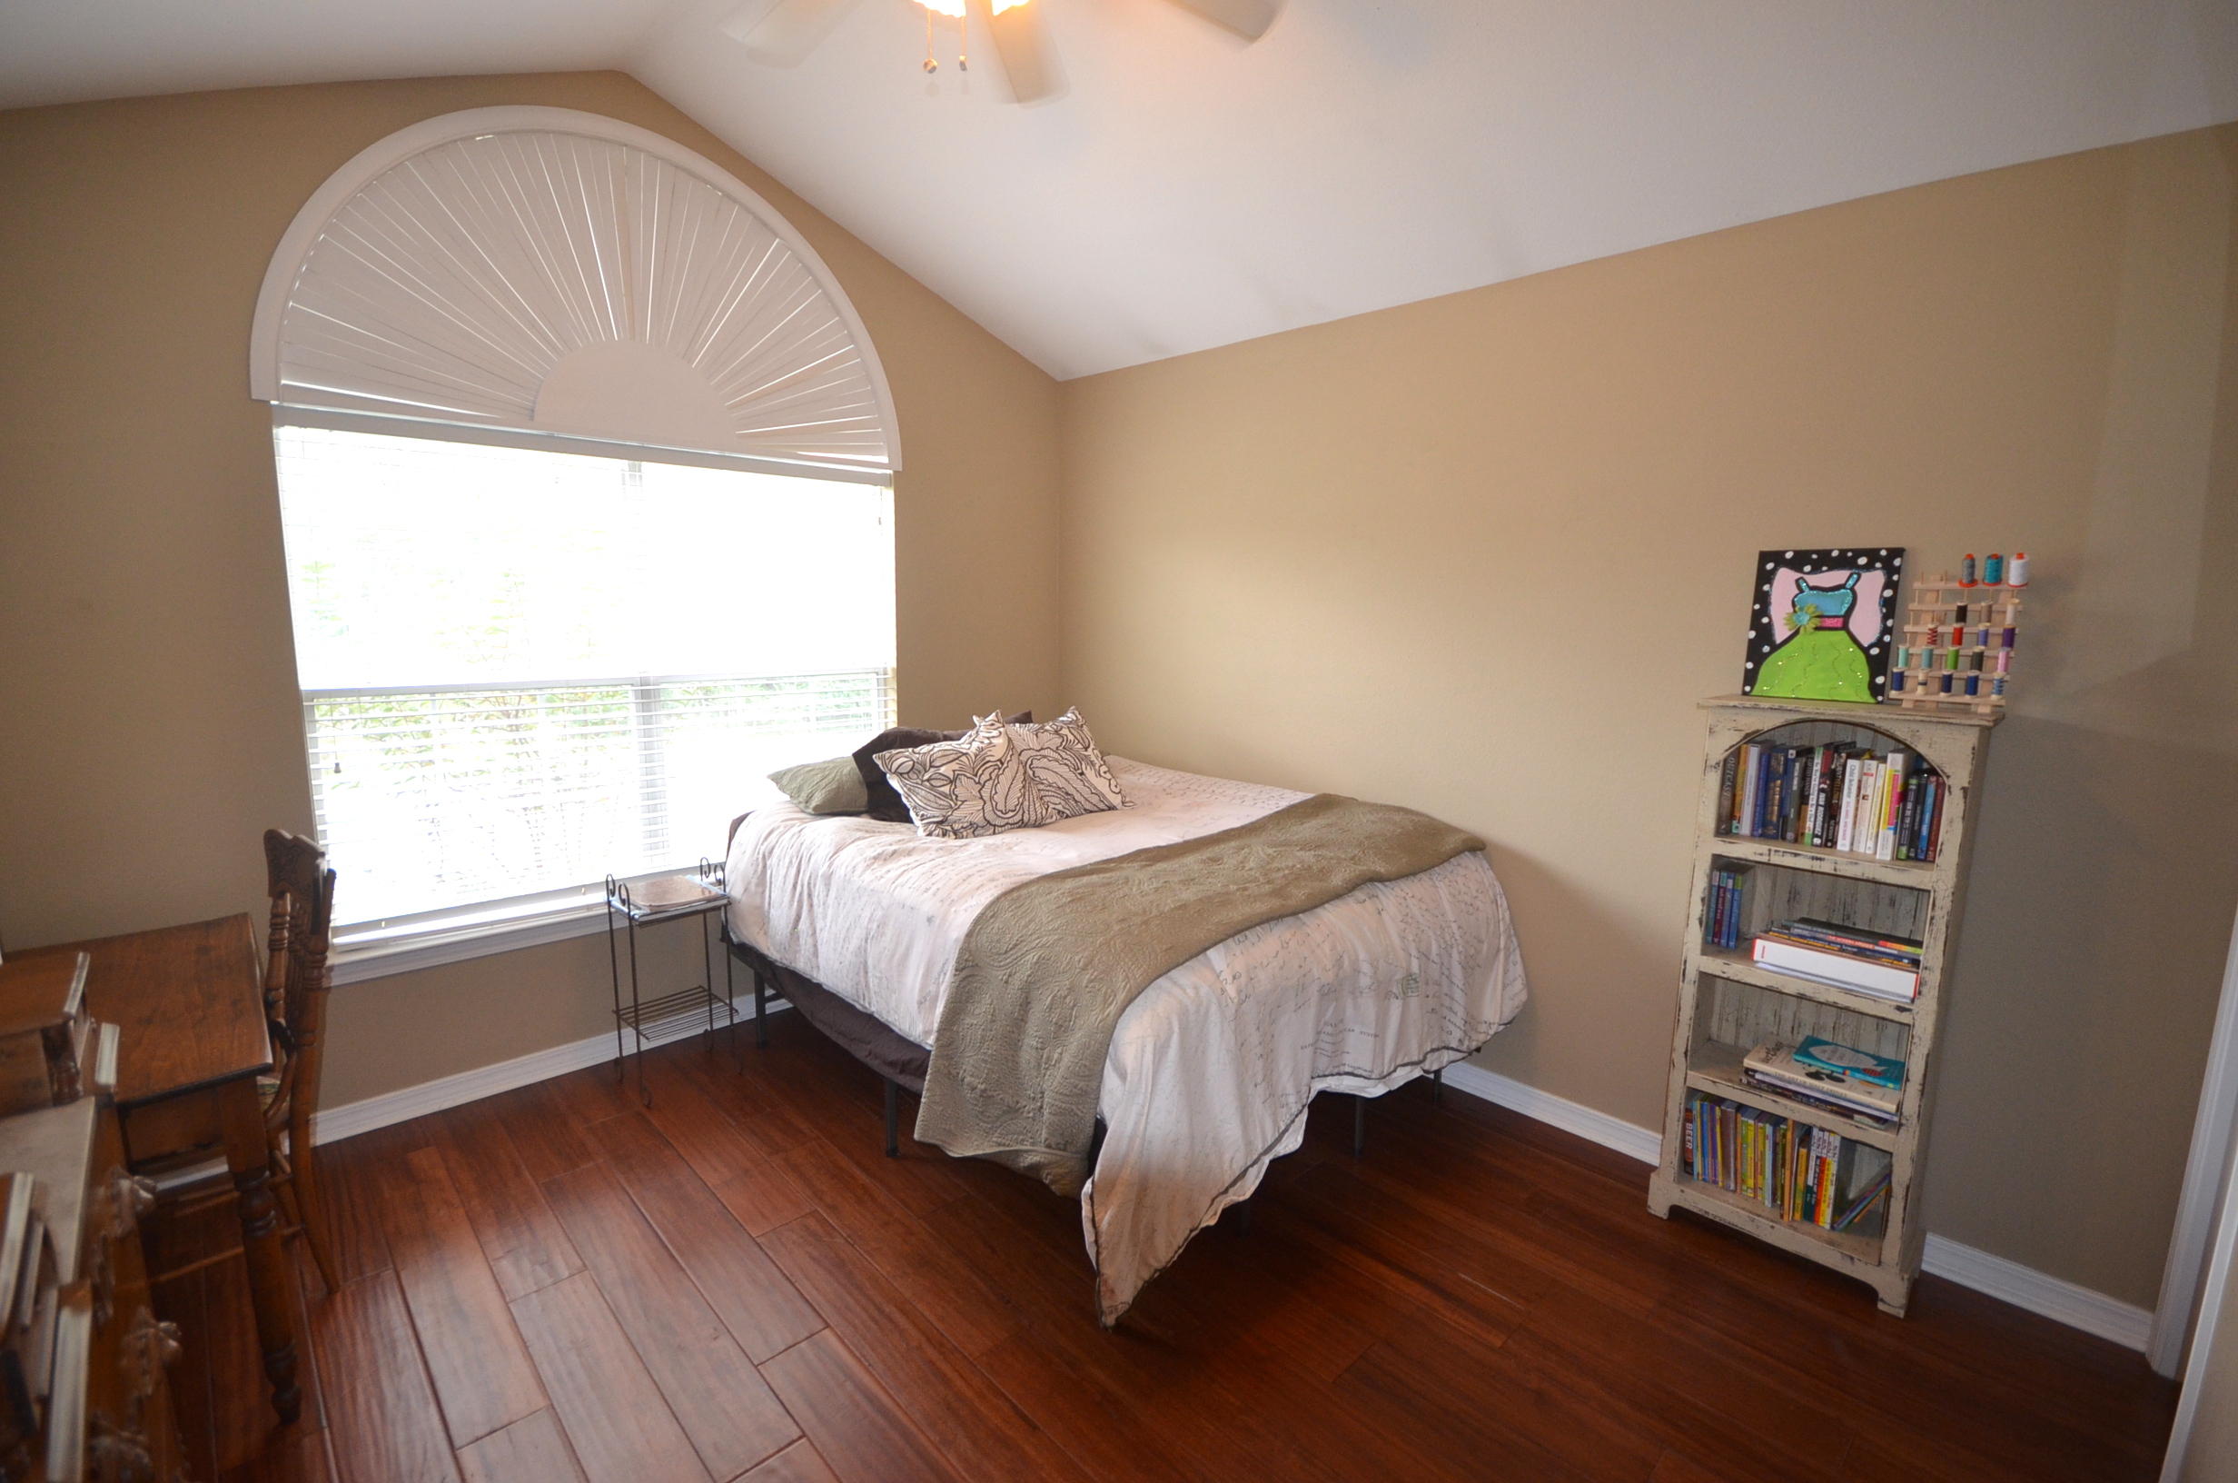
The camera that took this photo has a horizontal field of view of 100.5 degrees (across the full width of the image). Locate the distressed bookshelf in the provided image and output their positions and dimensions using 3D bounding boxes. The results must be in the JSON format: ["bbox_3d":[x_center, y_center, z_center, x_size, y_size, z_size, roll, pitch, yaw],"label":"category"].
[{"bbox_3d":[1.663,0.593,2.260,0.536,1.364,0.210,9,12,44],"label":"distressed bookshelf"}]

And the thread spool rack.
[{"bbox_3d":[1.827,-0.211,2.032,0.194,0.302,0.134,9,12,44],"label":"thread spool rack"}]

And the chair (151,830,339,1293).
[{"bbox_3d":[-2.017,0.736,2.034,0.458,1.024,0.529,9,12,44],"label":"chair"}]

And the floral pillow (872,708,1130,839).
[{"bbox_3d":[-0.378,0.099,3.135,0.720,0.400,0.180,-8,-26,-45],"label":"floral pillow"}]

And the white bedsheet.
[{"bbox_3d":[-0.124,0.691,3.110,2.054,0.853,1.612,9,12,44],"label":"white bedsheet"}]

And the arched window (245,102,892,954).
[{"bbox_3d":[-1.499,-0.639,3.009,0.103,2.438,1.856,9,12,44],"label":"arched window"}]

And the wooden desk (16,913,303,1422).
[{"bbox_3d":[-2.162,0.913,1.839,1.066,0.727,0.743,9,12,44],"label":"wooden desk"}]

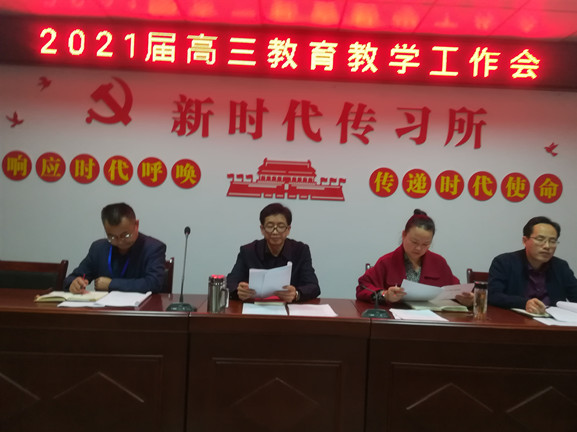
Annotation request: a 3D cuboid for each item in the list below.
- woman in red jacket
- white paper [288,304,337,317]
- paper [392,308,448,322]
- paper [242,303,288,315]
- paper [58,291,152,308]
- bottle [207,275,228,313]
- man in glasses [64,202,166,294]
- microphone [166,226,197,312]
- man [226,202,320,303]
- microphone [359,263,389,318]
[{"bbox_3d":[0.699,0.615,2.549,0.576,1.307,0.700,2,-2,-4],"label":"woman in red jacket"},{"bbox_3d":[0.115,0.470,2.177,0.220,0.006,0.300,2,-2,-1],"label":"white paper"},{"bbox_3d":[0.638,0.490,2.164,0.225,0.006,0.295,2,-2,2],"label":"paper"},{"bbox_3d":[-0.118,0.461,2.152,0.213,0.006,0.295,2,-2,-2],"label":"paper"},{"bbox_3d":[-0.909,0.420,2.173,0.400,0.025,0.330,3,-2,-9],"label":"paper"},{"bbox_3d":[-0.329,0.367,2.049,0.100,0.170,0.082,2,-2,-1],"label":"bottle"},{"bbox_3d":[-1.019,0.563,2.511,0.570,1.273,0.720,2,-2,11],"label":"man in glasses"},{"bbox_3d":[-0.497,0.249,2.090,0.143,0.394,0.150,2,-2,-1],"label":"microphone"},{"bbox_3d":[-0.101,0.583,2.542,0.527,1.307,0.700,2,-2,-1],"label":"man"},{"bbox_3d":[0.418,0.400,2.169,0.150,0.170,0.280,2,-2,-1],"label":"microphone"}]

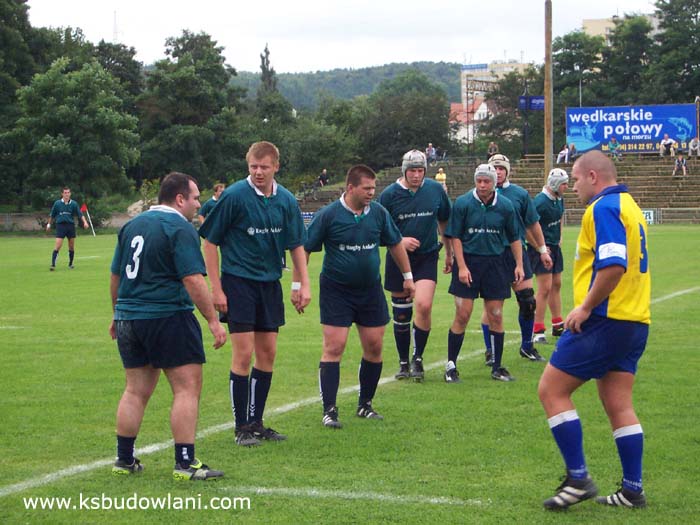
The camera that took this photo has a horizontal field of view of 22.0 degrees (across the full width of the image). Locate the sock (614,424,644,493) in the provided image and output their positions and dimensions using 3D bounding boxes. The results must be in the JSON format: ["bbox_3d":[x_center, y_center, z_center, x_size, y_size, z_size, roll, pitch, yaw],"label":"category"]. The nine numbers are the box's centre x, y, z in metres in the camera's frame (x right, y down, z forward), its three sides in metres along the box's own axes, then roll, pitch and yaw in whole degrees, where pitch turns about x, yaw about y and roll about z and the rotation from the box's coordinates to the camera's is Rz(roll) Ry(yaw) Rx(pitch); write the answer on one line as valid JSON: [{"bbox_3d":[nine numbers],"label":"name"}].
[{"bbox_3d":[1.358,0.951,8.730,0.145,0.325,0.130,-3,2,21],"label":"sock"}]

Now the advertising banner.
[{"bbox_3d":[15.826,-7.453,101.000,7.450,2.630,0.120,1,2,23],"label":"advertising banner"}]

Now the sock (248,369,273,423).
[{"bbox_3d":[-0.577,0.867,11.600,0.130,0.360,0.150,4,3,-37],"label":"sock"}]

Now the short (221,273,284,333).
[{"bbox_3d":[-0.604,0.238,11.150,0.400,0.400,0.300,-1,2,-18],"label":"short"}]

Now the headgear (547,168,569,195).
[{"bbox_3d":[2.260,-0.882,19.600,0.250,0.270,0.200,1,2,30],"label":"headgear"}]

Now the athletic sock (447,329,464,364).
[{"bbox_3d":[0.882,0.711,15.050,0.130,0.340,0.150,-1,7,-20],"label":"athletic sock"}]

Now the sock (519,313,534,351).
[{"bbox_3d":[1.638,0.640,16.700,0.135,0.360,0.150,-2,3,-38],"label":"sock"}]

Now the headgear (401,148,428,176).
[{"bbox_3d":[0.531,-0.828,15.050,0.200,0.250,0.250,0,12,-6],"label":"headgear"}]

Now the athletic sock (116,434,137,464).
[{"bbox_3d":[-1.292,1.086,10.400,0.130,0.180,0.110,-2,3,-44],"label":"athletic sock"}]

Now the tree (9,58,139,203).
[{"bbox_3d":[-12.598,-5.741,82.000,6.000,7.300,6.000,0,2,0],"label":"tree"}]

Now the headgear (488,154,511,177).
[{"bbox_3d":[1.404,-0.897,16.900,0.200,0.250,0.250,0,2,6],"label":"headgear"}]

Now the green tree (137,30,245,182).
[{"bbox_3d":[-9.926,-9.459,112.000,6.800,10.200,6.500,0,2,0],"label":"green tree"}]

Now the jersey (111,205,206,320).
[{"bbox_3d":[-1.064,0.000,10.000,0.620,0.650,0.400,2,3,45],"label":"jersey"}]

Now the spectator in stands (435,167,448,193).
[{"bbox_3d":[4.627,-4.146,91.000,0.600,1.300,0.750,0,2,-5],"label":"spectator in stands"}]

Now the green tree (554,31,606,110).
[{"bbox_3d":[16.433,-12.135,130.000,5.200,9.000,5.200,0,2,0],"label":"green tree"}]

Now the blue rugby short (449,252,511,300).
[{"bbox_3d":[1.095,0.109,15.100,0.520,0.410,0.350,0,2,0],"label":"blue rugby short"}]

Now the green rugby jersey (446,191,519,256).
[{"bbox_3d":[1.130,-0.345,15.350,0.650,0.600,0.360,0,2,0],"label":"green rugby jersey"}]

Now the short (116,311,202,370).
[{"bbox_3d":[-1.053,0.417,10.000,0.480,0.360,0.380,2,3,43],"label":"short"}]

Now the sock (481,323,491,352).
[{"bbox_3d":[1.254,0.681,16.350,0.130,0.275,0.135,-6,2,-17],"label":"sock"}]

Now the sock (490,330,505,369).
[{"bbox_3d":[1.234,0.736,15.050,0.125,0.350,0.150,-1,2,-30],"label":"sock"}]

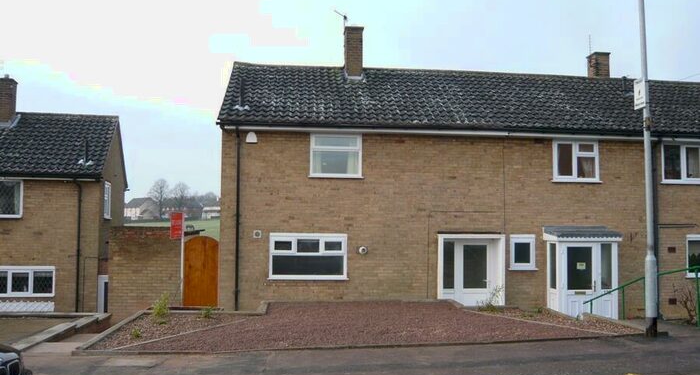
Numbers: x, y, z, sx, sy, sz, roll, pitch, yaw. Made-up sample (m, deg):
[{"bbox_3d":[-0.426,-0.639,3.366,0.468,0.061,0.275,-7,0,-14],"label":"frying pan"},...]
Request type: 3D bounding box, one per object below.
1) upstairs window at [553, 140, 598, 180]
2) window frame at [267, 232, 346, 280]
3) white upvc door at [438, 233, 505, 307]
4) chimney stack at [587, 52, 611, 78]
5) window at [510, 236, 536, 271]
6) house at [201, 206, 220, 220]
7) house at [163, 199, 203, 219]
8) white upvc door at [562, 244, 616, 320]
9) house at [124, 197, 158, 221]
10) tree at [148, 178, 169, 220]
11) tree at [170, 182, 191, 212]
[{"bbox_3d":[5.478,-0.626,13.723,1.176,1.001,0.120,1,-2,-7],"label":"upstairs window"},{"bbox_3d":[-0.945,1.560,12.851,1.779,1.060,0.120,1,-2,-7],"label":"window frame"},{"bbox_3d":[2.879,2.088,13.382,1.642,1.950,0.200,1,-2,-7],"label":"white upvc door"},{"bbox_3d":[8.261,-3.843,18.791,0.500,1.120,0.620,1,-2,-7],"label":"chimney stack"},{"bbox_3d":[4.199,1.571,13.740,0.640,0.840,0.090,1,-4,-5],"label":"window"},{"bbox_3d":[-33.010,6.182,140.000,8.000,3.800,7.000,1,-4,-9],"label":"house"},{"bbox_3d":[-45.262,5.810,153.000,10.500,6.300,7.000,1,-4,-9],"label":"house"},{"bbox_3d":[5.574,2.261,13.201,1.400,1.930,0.100,1,-4,-5],"label":"white upvc door"},{"bbox_3d":[-67.897,6.960,185.000,6.800,7.300,13.500,2,-3,-40],"label":"house"},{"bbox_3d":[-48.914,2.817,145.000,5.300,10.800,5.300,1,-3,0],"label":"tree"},{"bbox_3d":[-52.234,3.987,175.000,6.300,11.127,6.300,1,-2,-7],"label":"tree"}]

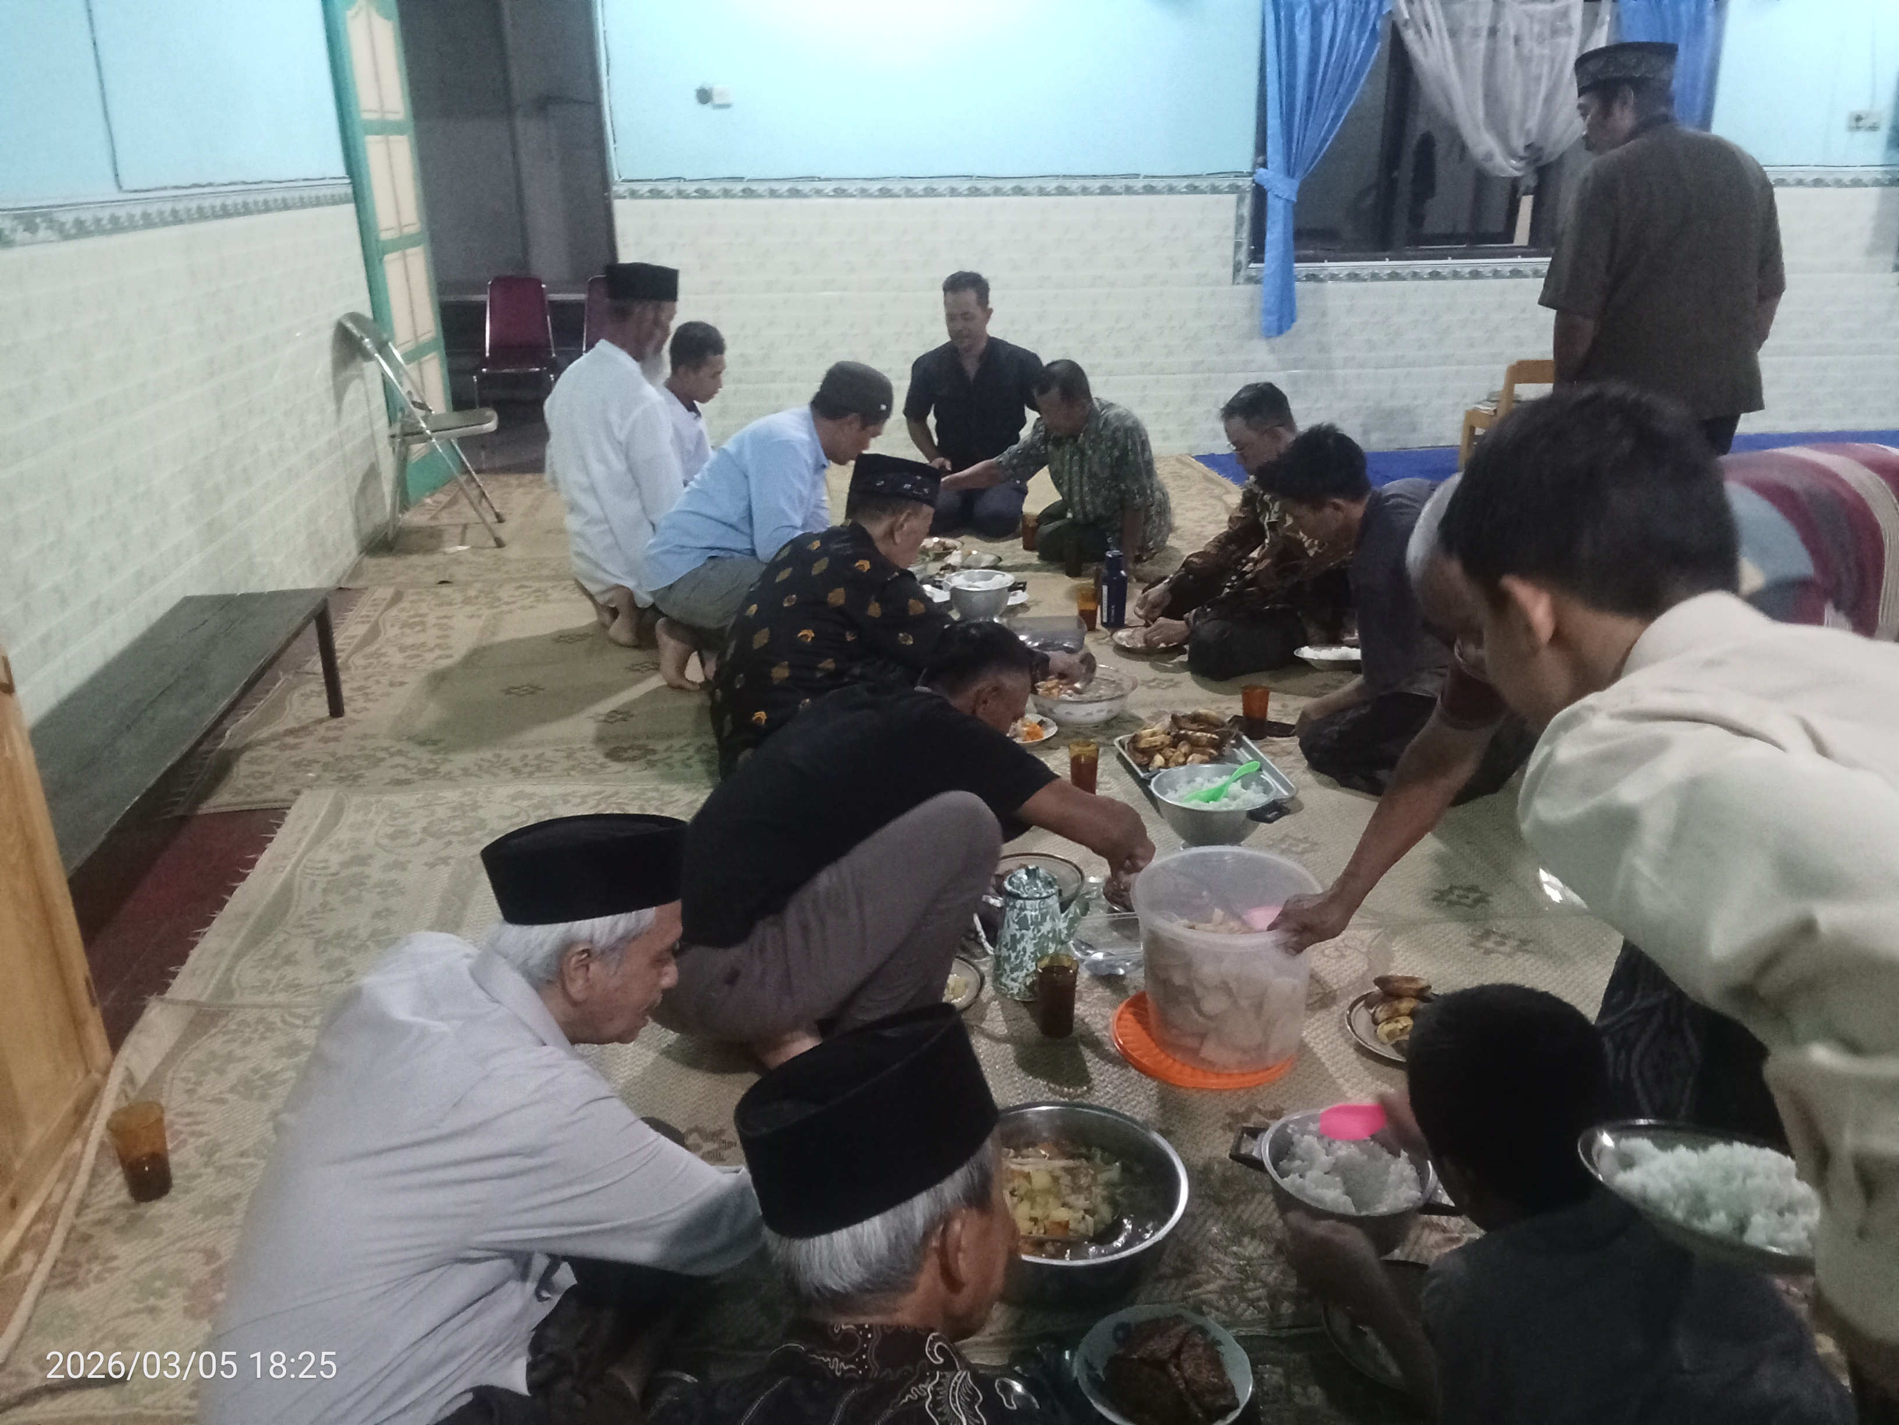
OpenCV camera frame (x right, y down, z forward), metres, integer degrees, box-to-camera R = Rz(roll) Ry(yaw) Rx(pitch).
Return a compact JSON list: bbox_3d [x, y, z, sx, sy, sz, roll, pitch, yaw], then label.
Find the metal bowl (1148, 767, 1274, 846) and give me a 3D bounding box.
[{"bbox_3d":[0.559,0.217,3.136,0.260,0.122,0.260,-1,21,0],"label":"metal bowl"}]

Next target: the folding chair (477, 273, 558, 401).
[{"bbox_3d":[-2.263,-1.829,7.744,0.450,0.880,0.530,-3,21,-7],"label":"folding chair"}]

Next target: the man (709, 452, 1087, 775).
[{"bbox_3d":[-0.126,-0.271,3.591,0.925,0.726,0.577,-8,22,-18],"label":"man"}]

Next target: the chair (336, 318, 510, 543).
[{"bbox_3d":[-1.945,-1.094,5.661,0.507,0.835,0.457,-2,21,-4],"label":"chair"}]

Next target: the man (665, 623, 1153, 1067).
[{"bbox_3d":[-0.056,0.187,2.400,0.850,0.680,0.520,-8,22,-19],"label":"man"}]

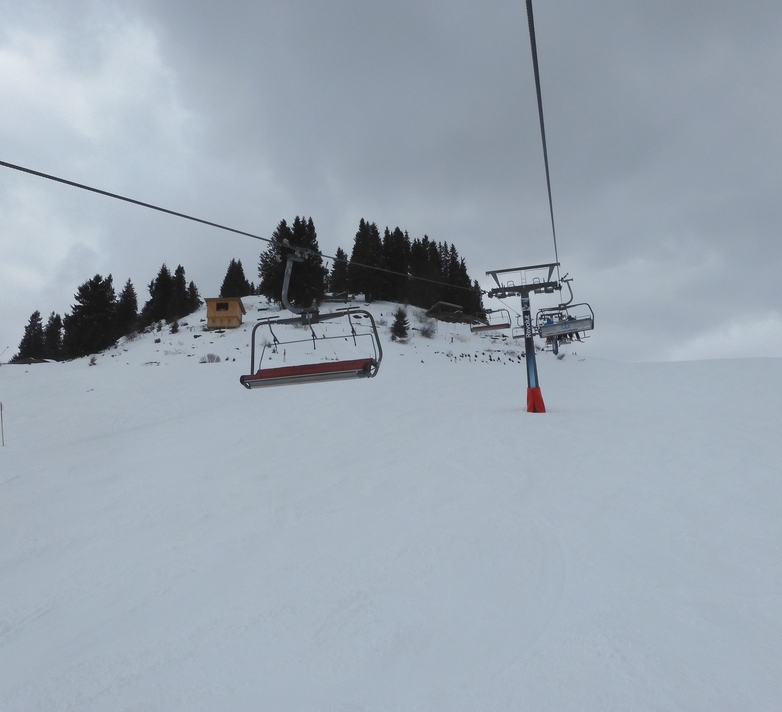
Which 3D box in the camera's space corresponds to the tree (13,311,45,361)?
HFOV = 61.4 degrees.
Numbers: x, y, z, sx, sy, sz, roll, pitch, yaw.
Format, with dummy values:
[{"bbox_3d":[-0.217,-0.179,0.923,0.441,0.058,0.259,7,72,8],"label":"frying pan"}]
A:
[{"bbox_3d":[-46.242,-2.615,84.000,3.960,6.380,3.960,0,-9,-29],"label":"tree"}]

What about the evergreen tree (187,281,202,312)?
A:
[{"bbox_3d":[-28.946,-8.766,97.000,2.500,4.800,2.500,0,-10,-17],"label":"evergreen tree"}]

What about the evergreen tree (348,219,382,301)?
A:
[{"bbox_3d":[-4.260,-16.120,110.000,5.510,13.700,5.510,-4,-8,-2],"label":"evergreen tree"}]

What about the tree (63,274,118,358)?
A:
[{"bbox_3d":[-40.061,-5.251,88.000,6.570,11.200,6.570,1,-10,-24],"label":"tree"}]

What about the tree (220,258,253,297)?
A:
[{"bbox_3d":[-25.787,-12.635,109.934,5.120,7.500,5.120,-1,-10,-13],"label":"tree"}]

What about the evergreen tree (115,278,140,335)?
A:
[{"bbox_3d":[-35.347,-6.481,88.000,3.110,7.750,3.110,-1,-9,-22],"label":"evergreen tree"}]

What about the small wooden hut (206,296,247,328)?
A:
[{"bbox_3d":[-21.701,-5.082,85.960,4.500,3.950,4.100,-2,-10,-6],"label":"small wooden hut"}]

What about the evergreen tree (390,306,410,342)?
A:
[{"bbox_3d":[1.335,-4.460,93.000,2.550,5.060,2.550,-3,-9,1],"label":"evergreen tree"}]

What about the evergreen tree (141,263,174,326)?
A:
[{"bbox_3d":[-31.913,-8.405,90.000,4.510,8.750,4.510,-1,-8,-19],"label":"evergreen tree"}]

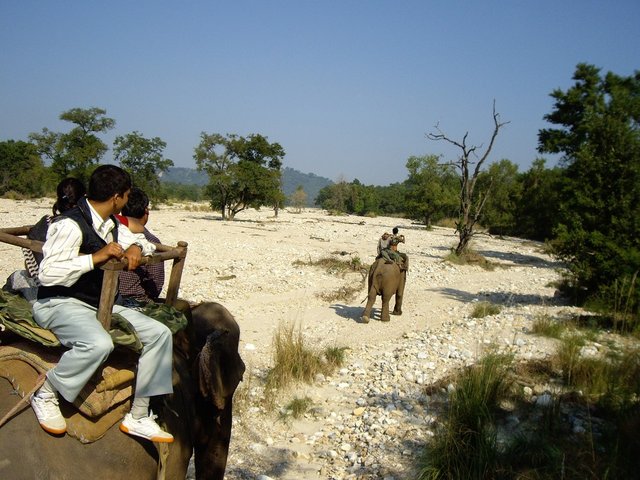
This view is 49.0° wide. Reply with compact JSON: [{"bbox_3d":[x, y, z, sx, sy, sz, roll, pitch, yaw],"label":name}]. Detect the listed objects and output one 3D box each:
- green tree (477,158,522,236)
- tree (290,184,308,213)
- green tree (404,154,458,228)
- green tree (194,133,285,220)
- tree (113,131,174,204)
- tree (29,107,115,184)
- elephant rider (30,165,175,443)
[{"bbox_3d":[17.276,-4.113,68.000,4.646,7.549,4.413,3,3,14],"label":"green tree"},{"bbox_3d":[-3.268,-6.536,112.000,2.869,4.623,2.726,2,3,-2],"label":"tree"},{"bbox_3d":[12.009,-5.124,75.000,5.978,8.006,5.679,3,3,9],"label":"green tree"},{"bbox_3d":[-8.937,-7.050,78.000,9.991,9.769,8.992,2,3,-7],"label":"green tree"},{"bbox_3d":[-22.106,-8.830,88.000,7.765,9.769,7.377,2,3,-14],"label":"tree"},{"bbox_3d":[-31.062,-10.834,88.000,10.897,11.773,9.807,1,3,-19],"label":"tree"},{"bbox_3d":[-1.068,0.312,3.450,0.750,1.340,0.600,5,4,41],"label":"elephant rider"}]

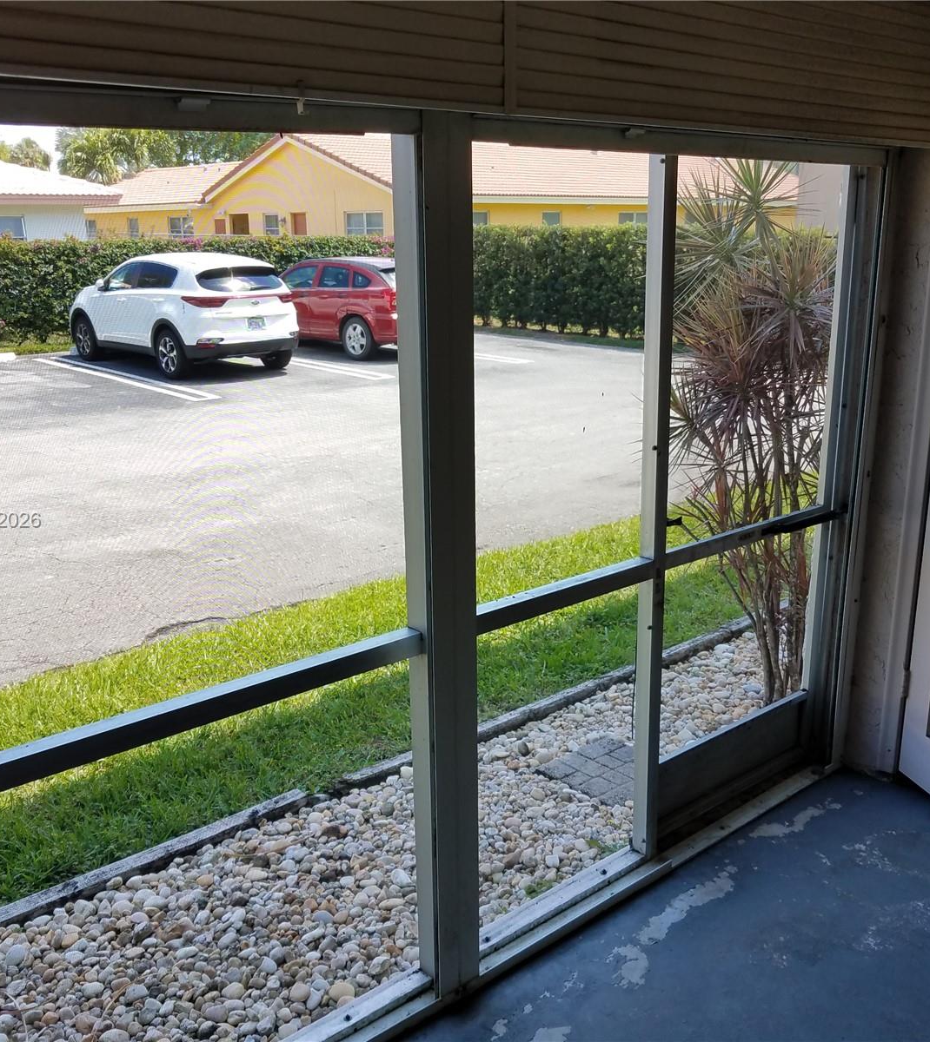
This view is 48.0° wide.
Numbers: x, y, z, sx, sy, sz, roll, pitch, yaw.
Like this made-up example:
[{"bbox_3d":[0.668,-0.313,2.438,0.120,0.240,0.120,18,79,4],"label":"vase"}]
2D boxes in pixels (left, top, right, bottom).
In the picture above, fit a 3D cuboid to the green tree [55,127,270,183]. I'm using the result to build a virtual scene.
[{"bbox_3d":[-16.122,-18.183,54.916,11.000,9.000,8.500,-5,17,-15],"label":"green tree"}]

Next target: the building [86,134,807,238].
[{"bbox_3d":[-1.984,-14.746,49.674,25.500,4.900,31.000,-13,20,-38],"label":"building"}]

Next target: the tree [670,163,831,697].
[{"bbox_3d":[1.144,-0.350,4.154,0.950,2.279,0.950,4,17,15],"label":"tree"}]

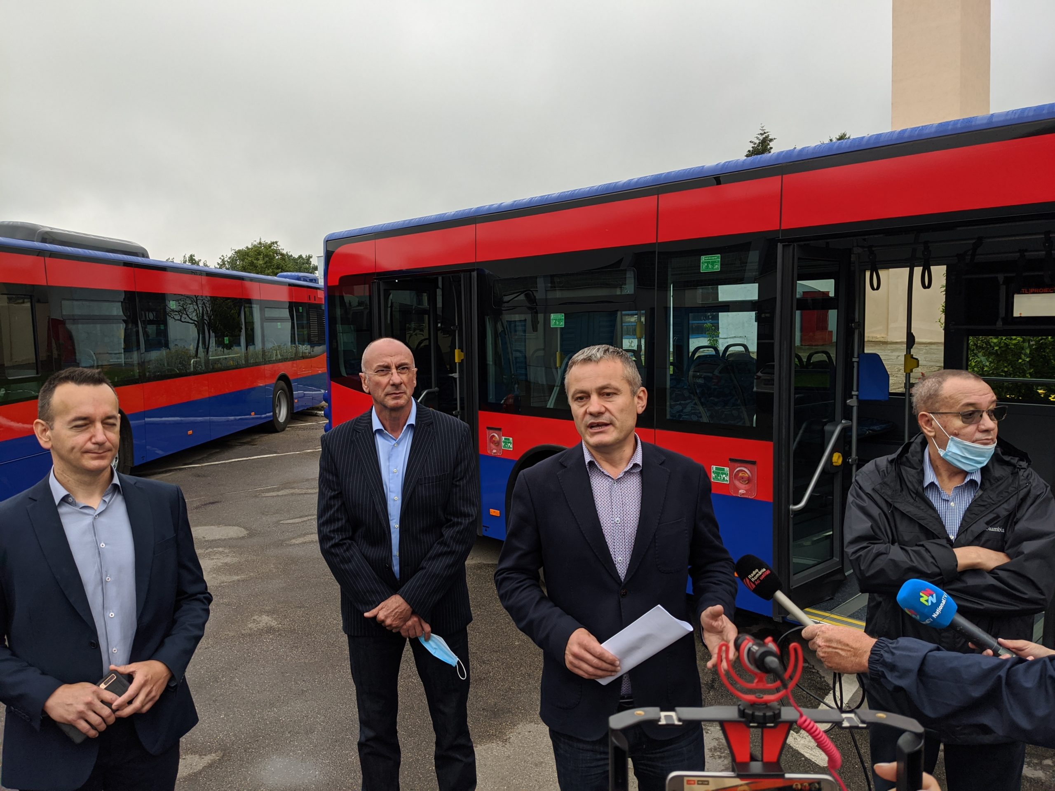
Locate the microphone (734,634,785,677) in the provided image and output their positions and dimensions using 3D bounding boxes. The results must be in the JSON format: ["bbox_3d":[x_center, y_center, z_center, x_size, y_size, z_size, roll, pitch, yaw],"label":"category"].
[{"bbox_3d":[0.205,0.230,0.733,0.022,0.022,0.085,0,-5,0],"label":"microphone"}]

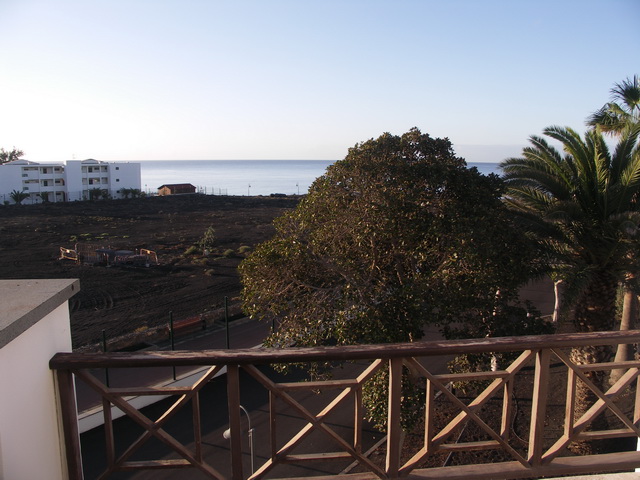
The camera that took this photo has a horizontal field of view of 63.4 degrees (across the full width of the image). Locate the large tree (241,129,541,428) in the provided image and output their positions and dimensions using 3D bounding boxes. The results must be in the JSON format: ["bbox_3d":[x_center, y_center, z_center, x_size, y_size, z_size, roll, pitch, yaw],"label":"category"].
[{"bbox_3d":[1.500,1.150,11.500,6.600,6.900,6.200,1,9,0],"label":"large tree"}]

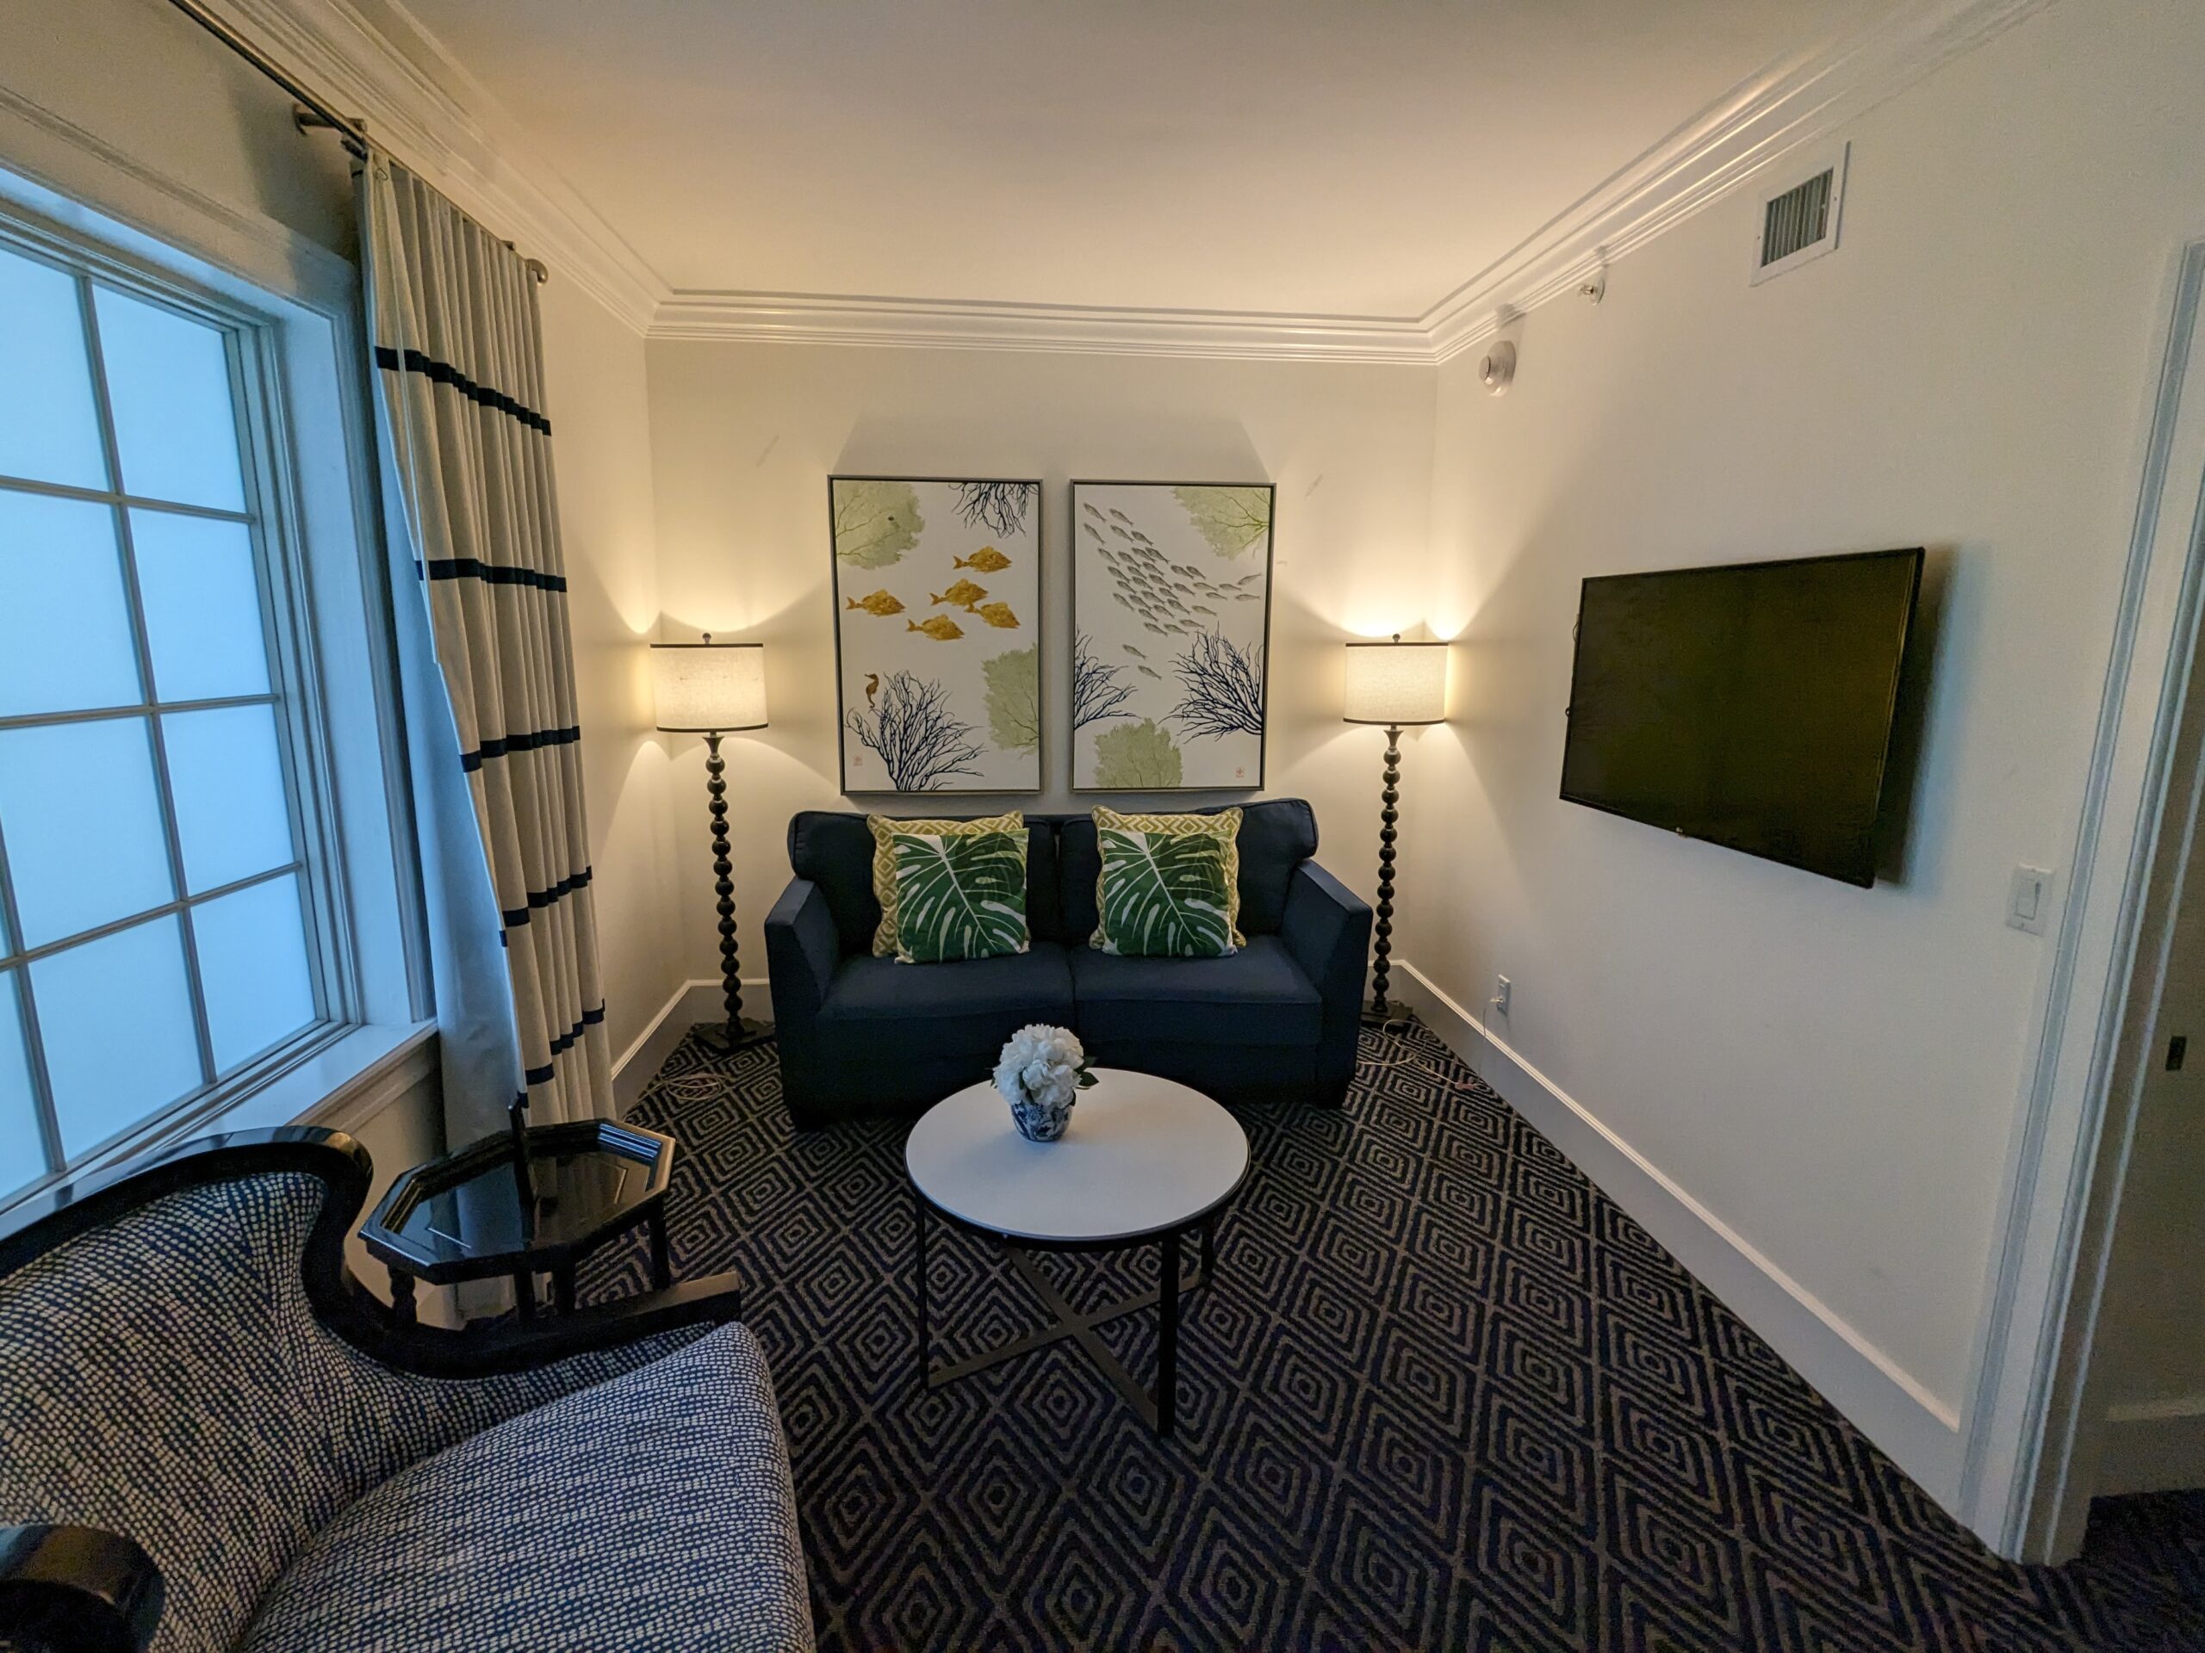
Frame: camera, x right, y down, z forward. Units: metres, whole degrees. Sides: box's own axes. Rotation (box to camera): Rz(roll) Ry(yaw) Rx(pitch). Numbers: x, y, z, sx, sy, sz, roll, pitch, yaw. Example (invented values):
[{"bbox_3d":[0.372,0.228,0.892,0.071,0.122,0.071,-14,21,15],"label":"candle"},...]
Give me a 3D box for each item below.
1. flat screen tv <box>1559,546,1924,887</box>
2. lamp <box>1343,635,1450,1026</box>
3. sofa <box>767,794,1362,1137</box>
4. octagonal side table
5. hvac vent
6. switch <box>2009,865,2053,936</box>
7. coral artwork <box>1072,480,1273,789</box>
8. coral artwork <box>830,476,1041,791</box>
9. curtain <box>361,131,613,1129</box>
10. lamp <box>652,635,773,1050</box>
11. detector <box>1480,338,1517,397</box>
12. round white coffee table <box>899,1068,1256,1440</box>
[{"bbox_3d":[1.451,-0.293,2.430,0.060,0.631,1.099,-1,11,-6],"label":"flat screen tv"},{"bbox_3d":[1.168,0.031,4.165,0.402,1.595,0.402,-1,11,-6],"label":"lamp"},{"bbox_3d":[-0.121,0.422,3.692,1.935,0.956,0.908,-1,11,-6],"label":"sofa"},{"bbox_3d":[-1.056,0.950,1.946,0.478,0.587,0.478,-3,11,-16],"label":"octagonal side table"},{"bbox_3d":[1.504,-1.326,2.215,0.020,0.216,0.256,-1,11,-6],"label":"hvac vent"},{"bbox_3d":[1.574,0.126,1.732,0.010,0.115,0.071,-1,11,-6],"label":"switch"},{"bbox_3d":[0.275,-0.745,4.089,0.801,1.209,0.045,-1,11,-6],"label":"coral artwork"},{"bbox_3d":[-0.637,-0.732,4.014,0.796,1.217,0.051,-1,11,-6],"label":"coral artwork"},{"bbox_3d":[-1.439,-0.133,2.474,0.160,2.480,0.774,-1,11,-6],"label":"curtain"},{"bbox_3d":[-1.458,0.067,3.905,0.402,1.589,0.402,-1,11,-6],"label":"lamp"},{"bbox_3d":[1.353,-1.583,3.518,0.077,0.169,0.169,-1,11,-6],"label":"detector"},{"bbox_3d":[-0.053,0.926,2.273,0.737,0.493,0.737,0,11,0],"label":"round white coffee table"}]

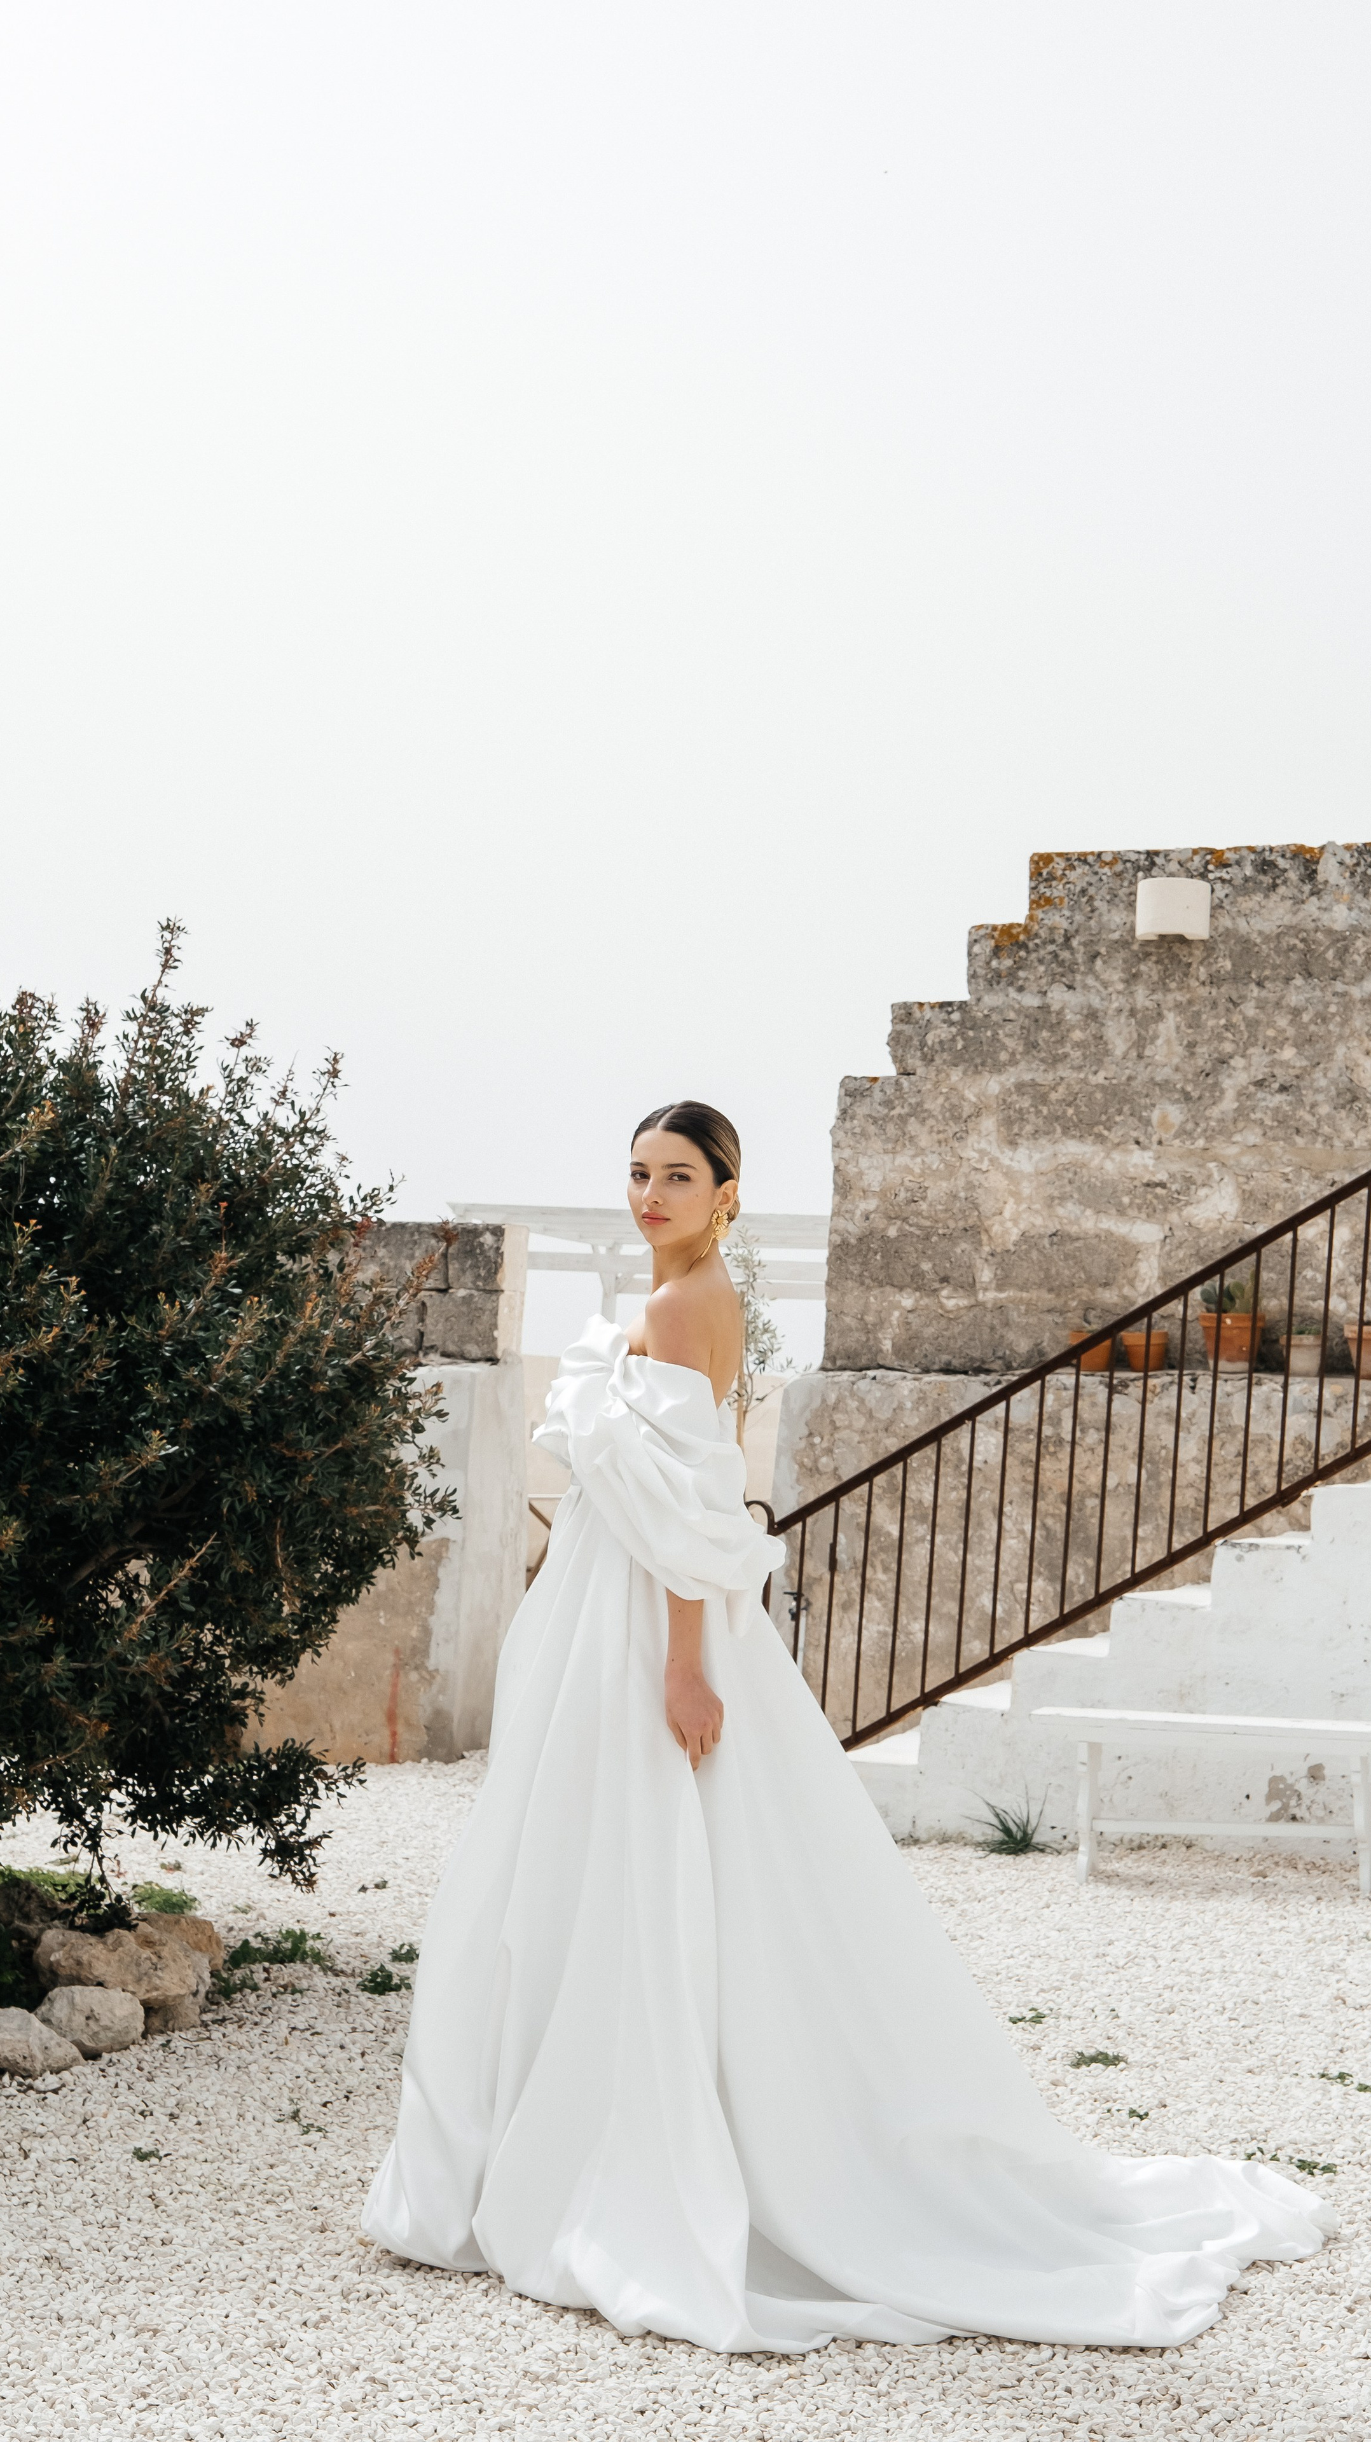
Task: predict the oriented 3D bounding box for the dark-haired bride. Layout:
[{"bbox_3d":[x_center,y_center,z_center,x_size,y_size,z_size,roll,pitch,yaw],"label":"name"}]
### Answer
[{"bbox_3d":[0.307,0.715,4.474,1.580,1.790,0.950,2,-4,-2],"label":"dark-haired bride"}]

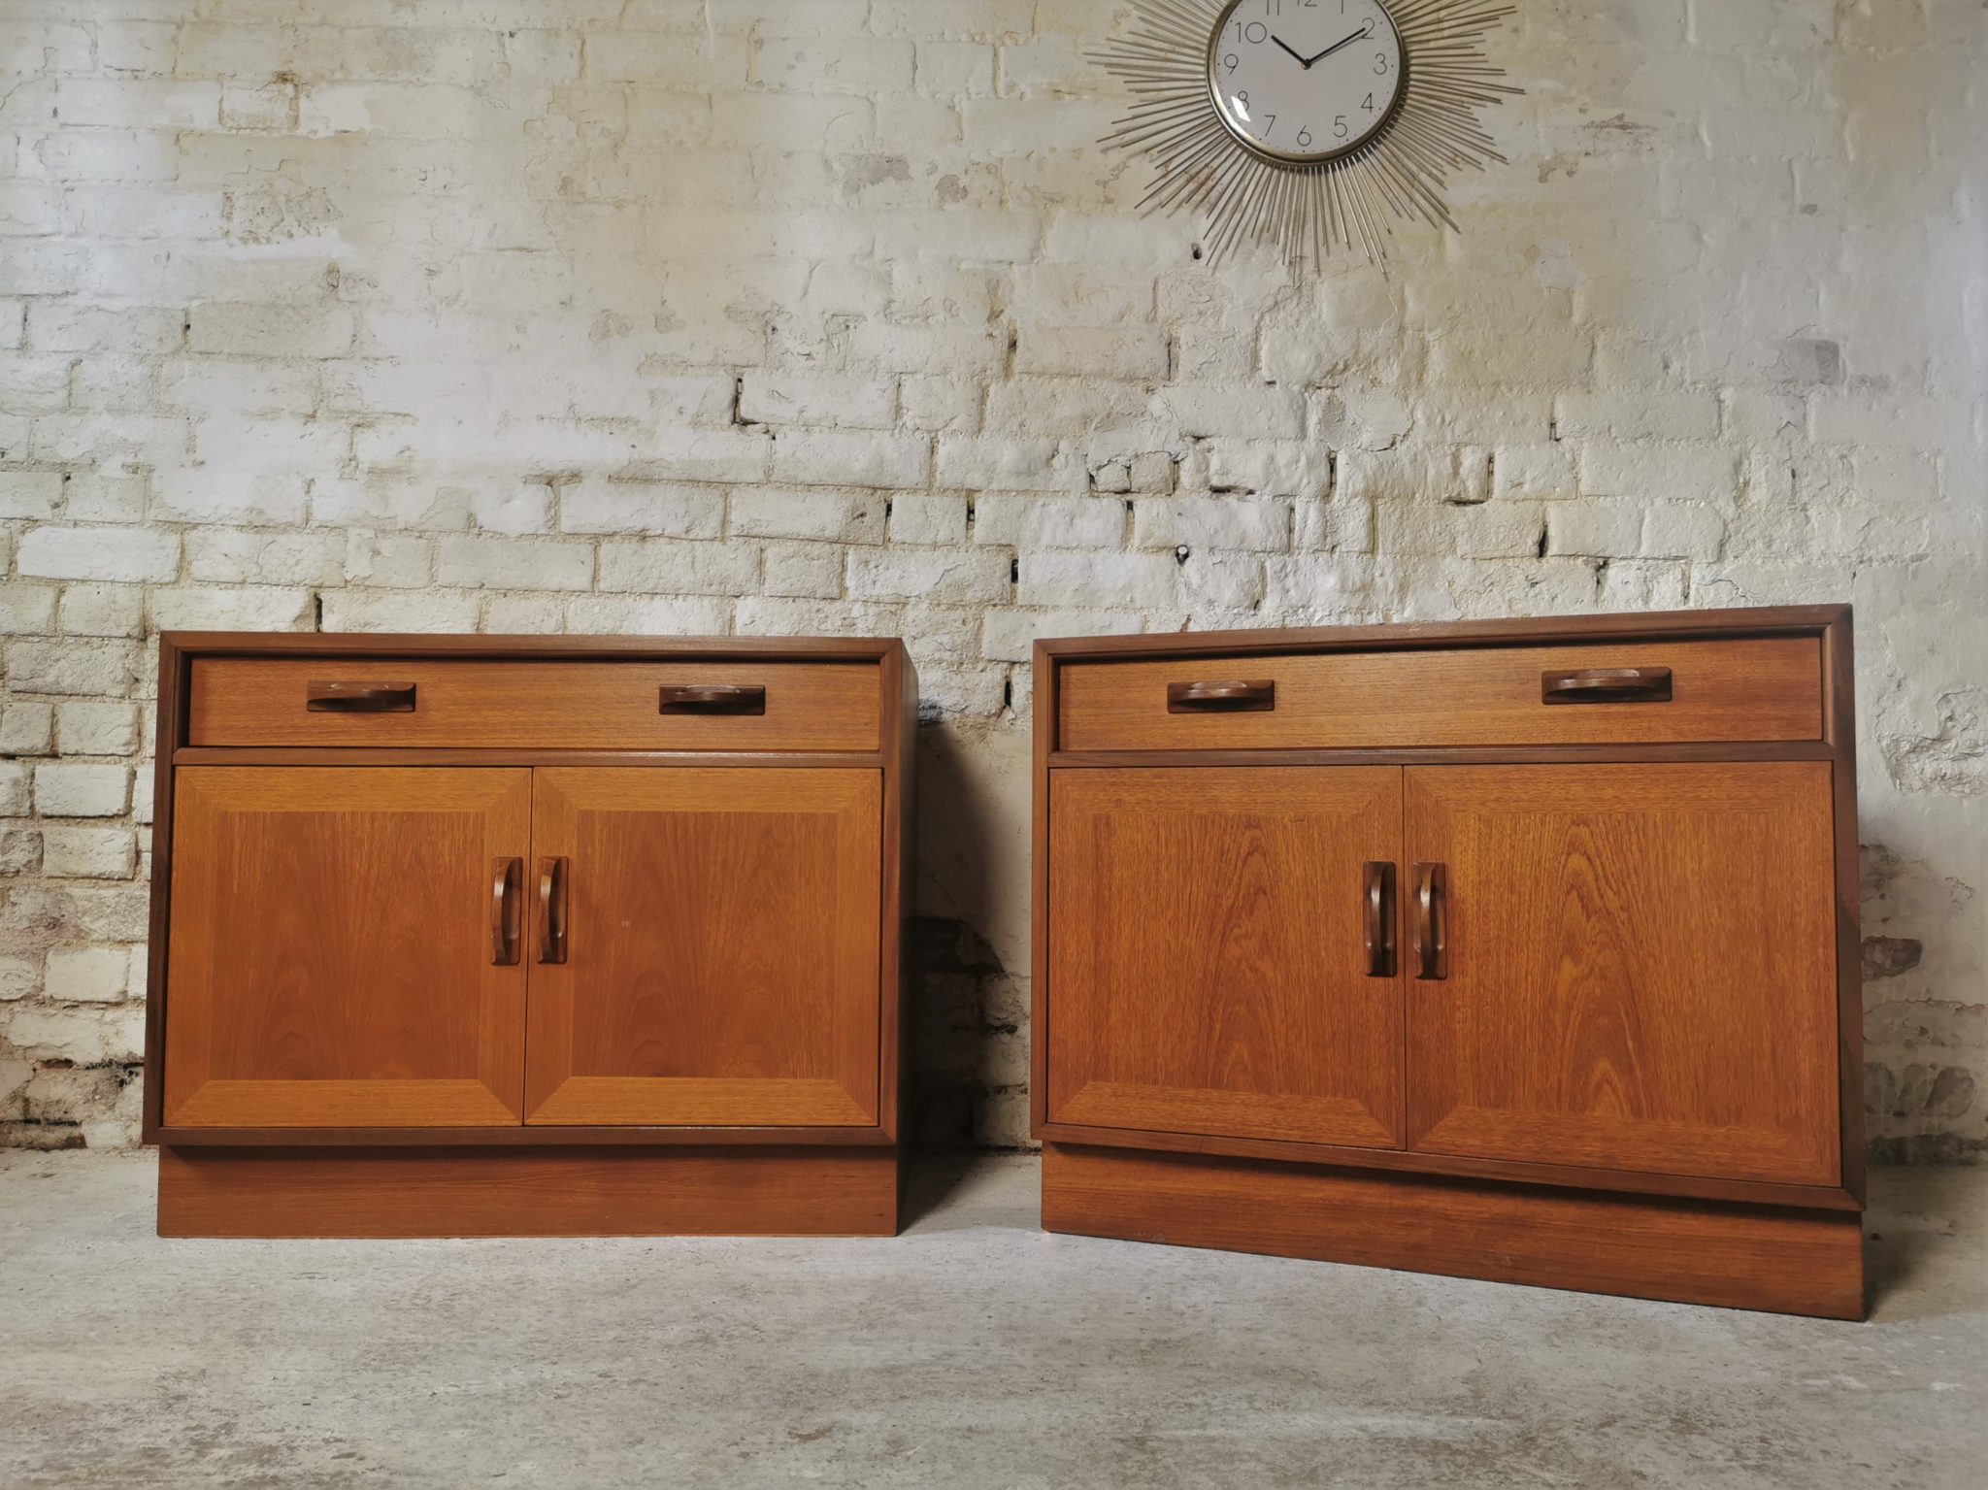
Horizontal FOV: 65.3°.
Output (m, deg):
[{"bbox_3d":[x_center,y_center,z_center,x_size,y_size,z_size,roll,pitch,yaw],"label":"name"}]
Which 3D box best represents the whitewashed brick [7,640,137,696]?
[{"bbox_3d":[-1.321,-0.109,2.273,0.184,0.076,0.100,0,-3,1],"label":"whitewashed brick"}]

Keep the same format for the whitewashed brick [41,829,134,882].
[{"bbox_3d":[-1.291,0.160,2.258,0.131,0.071,0.100,0,-3,1],"label":"whitewashed brick"}]

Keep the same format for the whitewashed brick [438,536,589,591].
[{"bbox_3d":[-0.687,-0.258,2.275,0.219,0.077,0.100,0,-3,1],"label":"whitewashed brick"}]

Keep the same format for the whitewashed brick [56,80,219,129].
[{"bbox_3d":[-1.265,-0.943,2.343,0.242,0.070,0.105,1,-3,0],"label":"whitewashed brick"}]

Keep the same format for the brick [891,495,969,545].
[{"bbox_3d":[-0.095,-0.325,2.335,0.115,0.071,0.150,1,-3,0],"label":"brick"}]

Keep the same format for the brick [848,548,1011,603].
[{"bbox_3d":[-0.094,-0.245,2.309,0.234,0.075,0.105,1,-3,0],"label":"brick"}]

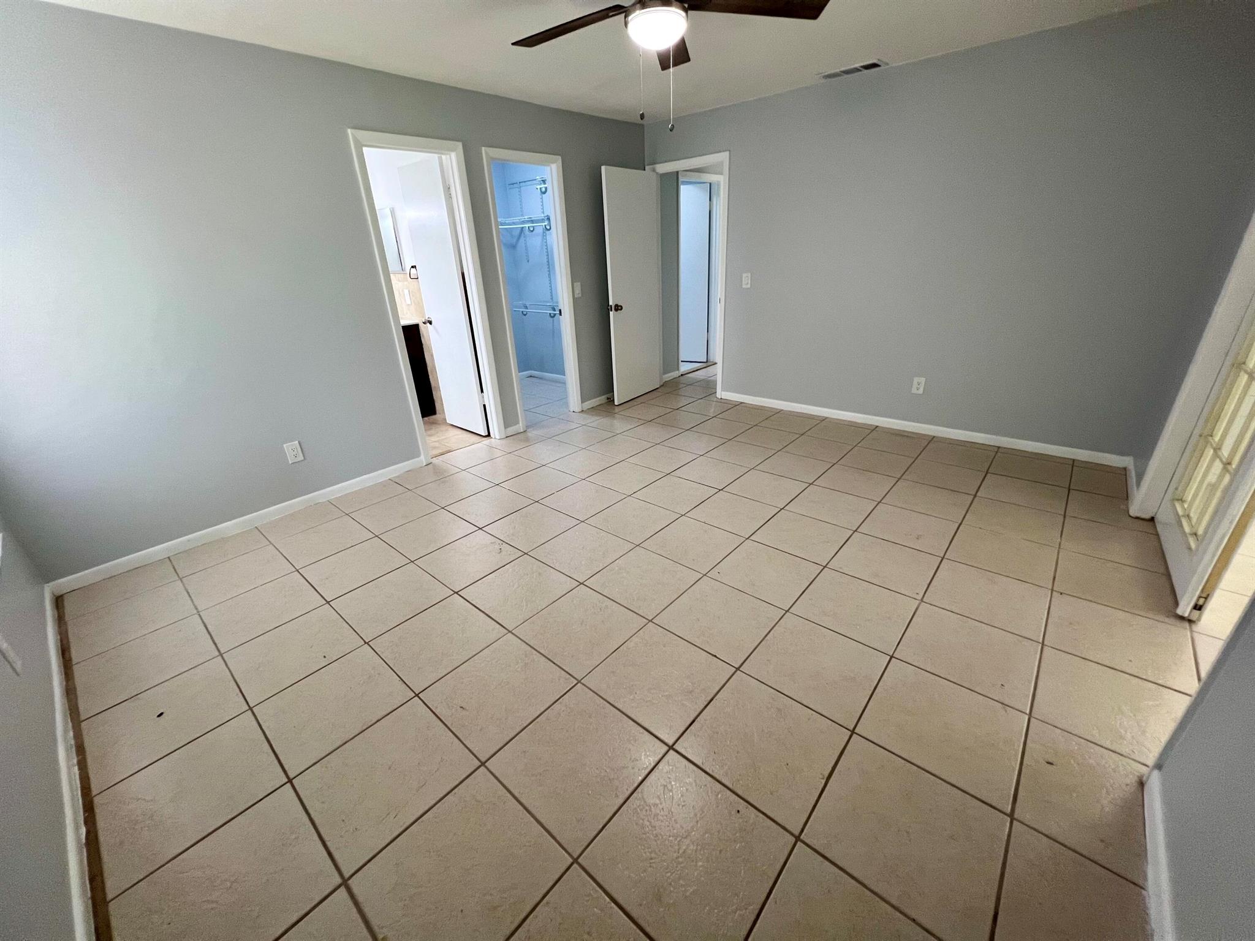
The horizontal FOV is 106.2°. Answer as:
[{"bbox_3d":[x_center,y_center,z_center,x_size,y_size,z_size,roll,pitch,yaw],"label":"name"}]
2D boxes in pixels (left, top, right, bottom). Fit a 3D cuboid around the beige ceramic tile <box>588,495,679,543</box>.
[{"bbox_3d":[0.042,0.290,2.778,0.400,0.010,0.400,17,31,38],"label":"beige ceramic tile"}]

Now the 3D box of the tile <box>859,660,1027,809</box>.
[{"bbox_3d":[0.991,0.802,1.486,0.406,0.010,0.406,18,31,38],"label":"tile"}]

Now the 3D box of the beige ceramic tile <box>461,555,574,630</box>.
[{"bbox_3d":[-0.505,0.560,2.216,0.400,0.010,0.400,17,31,38],"label":"beige ceramic tile"}]

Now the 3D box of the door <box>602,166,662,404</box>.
[{"bbox_3d":[0.076,-1.767,4.701,0.040,2.091,0.807,13,28,33],"label":"door"}]

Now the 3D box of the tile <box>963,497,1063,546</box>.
[{"bbox_3d":[2.112,0.274,2.579,0.398,0.010,0.398,17,31,38],"label":"tile"}]

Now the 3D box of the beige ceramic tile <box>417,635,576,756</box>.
[{"bbox_3d":[-0.467,0.799,1.717,0.398,0.010,0.398,17,31,38],"label":"beige ceramic tile"}]

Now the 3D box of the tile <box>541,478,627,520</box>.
[{"bbox_3d":[-0.284,0.194,3.081,0.415,0.012,0.415,18,31,38],"label":"tile"}]

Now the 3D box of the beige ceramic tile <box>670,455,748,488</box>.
[{"bbox_3d":[0.591,0.013,3.328,0.406,0.010,0.406,18,31,38],"label":"beige ceramic tile"}]

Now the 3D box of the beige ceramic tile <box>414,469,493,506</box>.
[{"bbox_3d":[-1.176,0.125,3.208,0.395,0.012,0.395,19,33,37],"label":"beige ceramic tile"}]

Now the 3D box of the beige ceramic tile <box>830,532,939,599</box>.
[{"bbox_3d":[1.247,0.448,2.284,0.400,0.010,0.400,17,31,38],"label":"beige ceramic tile"}]

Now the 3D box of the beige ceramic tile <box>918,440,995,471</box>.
[{"bbox_3d":[2.398,-0.102,3.422,0.400,0.010,0.400,17,31,38],"label":"beige ceramic tile"}]

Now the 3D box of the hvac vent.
[{"bbox_3d":[1.487,-2.666,3.140,0.400,0.025,0.180,19,33,37],"label":"hvac vent"}]

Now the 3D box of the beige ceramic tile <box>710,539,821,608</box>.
[{"bbox_3d":[0.668,0.491,2.284,0.398,0.010,0.398,17,31,38],"label":"beige ceramic tile"}]

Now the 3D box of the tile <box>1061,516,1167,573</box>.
[{"bbox_3d":[2.479,0.383,2.390,0.410,0.012,0.415,18,32,39],"label":"tile"}]

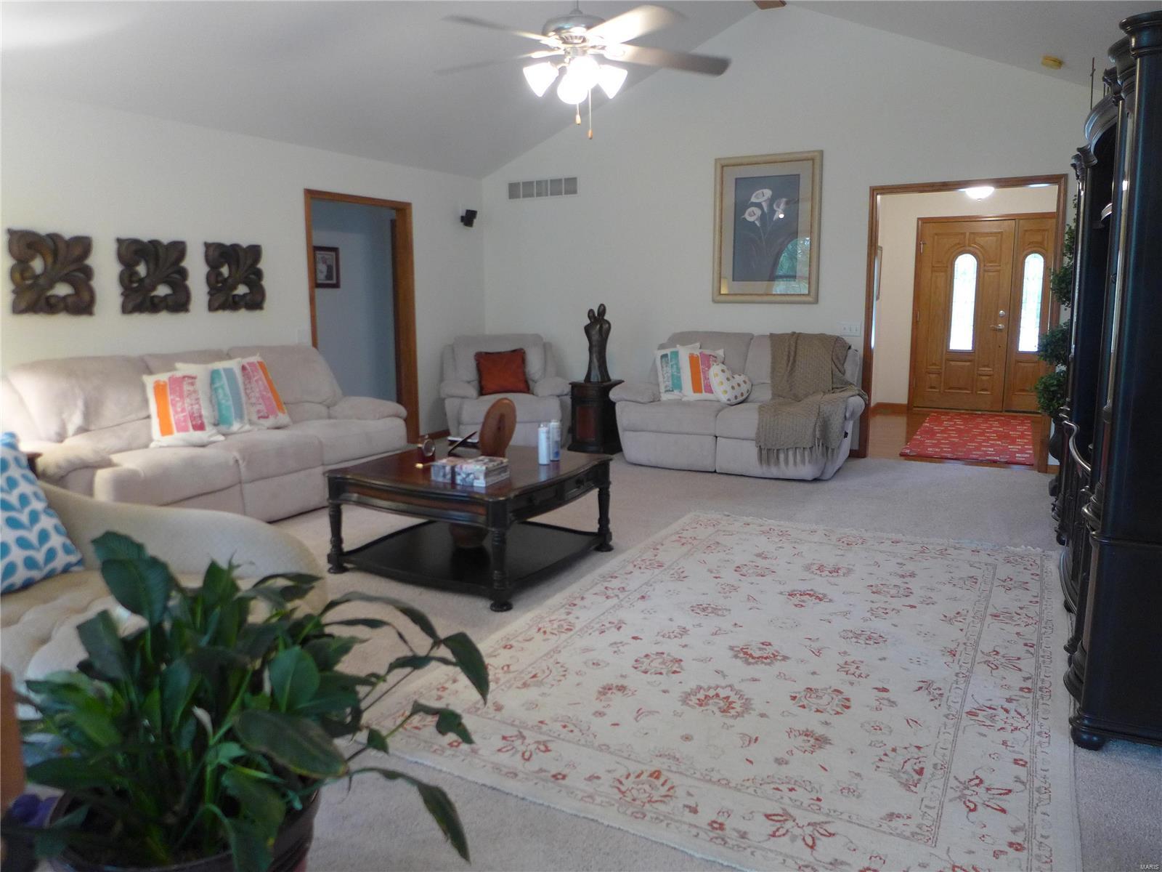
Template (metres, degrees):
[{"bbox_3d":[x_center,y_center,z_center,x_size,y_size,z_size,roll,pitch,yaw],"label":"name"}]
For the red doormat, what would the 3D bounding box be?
[{"bbox_3d":[3.639,-0.027,7.465,0.950,0.015,2.680,5,11,29],"label":"red doormat"}]

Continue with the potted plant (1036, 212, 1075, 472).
[{"bbox_3d":[3.062,-0.520,4.976,0.430,1.850,0.430,5,11,29],"label":"potted plant"}]

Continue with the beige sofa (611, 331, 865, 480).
[{"bbox_3d":[1.274,-0.288,6.253,1.830,1.000,1.030,5,11,29],"label":"beige sofa"}]

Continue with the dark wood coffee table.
[{"bbox_3d":[-0.535,0.382,4.039,1.070,0.480,1.020,5,11,29],"label":"dark wood coffee table"}]

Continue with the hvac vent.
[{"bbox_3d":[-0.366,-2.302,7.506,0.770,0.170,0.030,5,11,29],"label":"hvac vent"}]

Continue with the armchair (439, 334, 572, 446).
[{"bbox_3d":[-0.691,-0.434,7.236,1.080,1.000,0.980,-3,10,-10],"label":"armchair"}]

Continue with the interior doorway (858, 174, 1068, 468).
[{"bbox_3d":[2.814,-0.825,6.020,1.300,2.100,0.150,5,11,29],"label":"interior doorway"}]

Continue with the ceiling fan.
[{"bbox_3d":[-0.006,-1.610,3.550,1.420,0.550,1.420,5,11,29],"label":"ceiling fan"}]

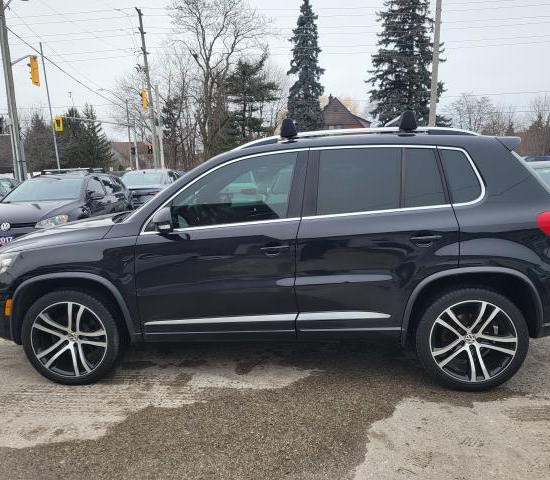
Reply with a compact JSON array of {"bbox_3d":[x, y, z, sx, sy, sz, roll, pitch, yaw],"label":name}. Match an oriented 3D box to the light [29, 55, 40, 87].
[{"bbox_3d":[-10.015,-7.031,20.000,0.360,1.130,0.500,1,9,19],"label":"light"}]

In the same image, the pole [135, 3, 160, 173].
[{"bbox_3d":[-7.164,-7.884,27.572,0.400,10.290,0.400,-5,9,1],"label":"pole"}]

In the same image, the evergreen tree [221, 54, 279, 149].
[{"bbox_3d":[-1.632,-9.227,37.004,4.500,9.640,4.500,-2,9,0],"label":"evergreen tree"}]

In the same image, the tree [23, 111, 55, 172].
[{"bbox_3d":[-22.696,-8.878,47.086,3.300,7.020,3.300,-2,9,0],"label":"tree"}]

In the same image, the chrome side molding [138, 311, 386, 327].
[{"bbox_3d":[-0.068,0.500,3.063,1.585,0.070,0.030,-1,9,6],"label":"chrome side molding"}]

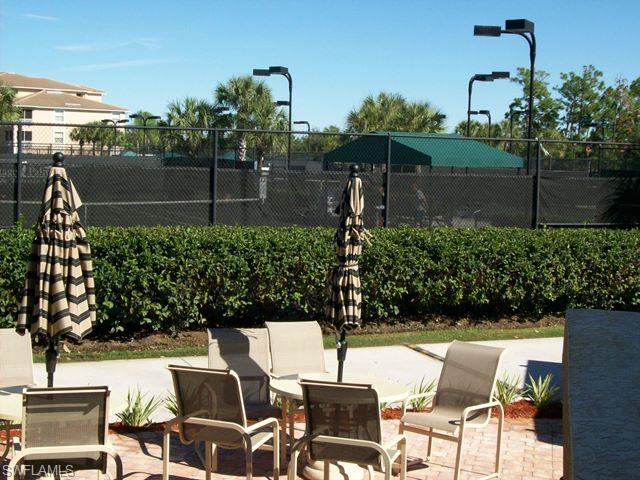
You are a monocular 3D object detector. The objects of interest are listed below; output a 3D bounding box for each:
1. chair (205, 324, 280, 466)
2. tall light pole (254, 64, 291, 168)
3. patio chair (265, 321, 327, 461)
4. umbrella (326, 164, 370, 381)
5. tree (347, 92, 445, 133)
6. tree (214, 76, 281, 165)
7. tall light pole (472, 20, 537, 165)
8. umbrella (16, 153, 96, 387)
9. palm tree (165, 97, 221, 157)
[{"bbox_3d":[-0.638,1.284,8.543,0.610,1.000,0.740,1,4,-13],"label":"chair"},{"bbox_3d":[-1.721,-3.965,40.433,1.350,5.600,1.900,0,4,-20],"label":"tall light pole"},{"bbox_3d":[-0.179,1.260,9.075,0.610,1.000,0.740,0,4,-16],"label":"patio chair"},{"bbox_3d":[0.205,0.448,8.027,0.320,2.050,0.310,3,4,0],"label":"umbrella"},{"bbox_3d":[3.985,-4.973,55.787,5.300,5.800,4.200,1,4,0],"label":"tree"},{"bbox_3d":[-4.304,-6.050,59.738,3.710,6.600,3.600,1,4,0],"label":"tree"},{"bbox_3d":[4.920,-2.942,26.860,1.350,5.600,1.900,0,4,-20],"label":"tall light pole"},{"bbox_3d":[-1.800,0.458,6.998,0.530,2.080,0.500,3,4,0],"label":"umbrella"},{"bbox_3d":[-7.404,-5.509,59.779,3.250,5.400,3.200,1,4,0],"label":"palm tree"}]

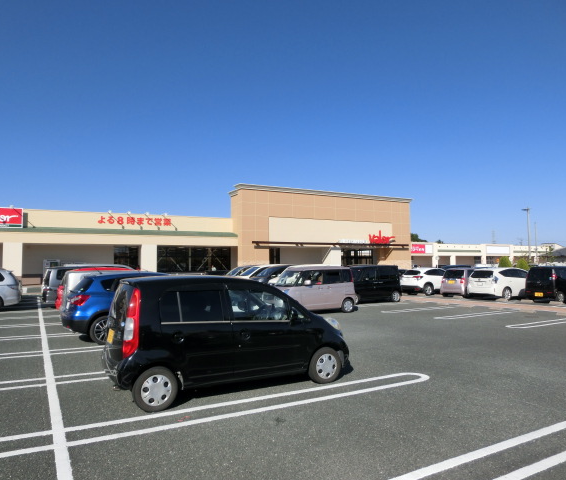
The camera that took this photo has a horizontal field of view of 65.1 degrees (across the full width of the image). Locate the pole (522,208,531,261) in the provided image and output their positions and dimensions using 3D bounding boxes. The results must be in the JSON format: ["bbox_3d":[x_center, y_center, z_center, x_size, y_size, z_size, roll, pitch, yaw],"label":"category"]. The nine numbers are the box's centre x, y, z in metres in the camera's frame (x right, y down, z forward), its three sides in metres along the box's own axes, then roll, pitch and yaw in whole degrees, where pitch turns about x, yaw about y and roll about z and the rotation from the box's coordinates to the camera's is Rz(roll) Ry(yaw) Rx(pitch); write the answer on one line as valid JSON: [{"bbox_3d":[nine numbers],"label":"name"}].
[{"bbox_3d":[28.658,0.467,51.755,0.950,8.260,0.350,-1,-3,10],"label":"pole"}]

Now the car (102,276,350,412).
[{"bbox_3d":[-0.736,1.312,6.584,3.395,1.610,1.475,2,-4,-29],"label":"car"}]

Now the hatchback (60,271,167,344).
[{"bbox_3d":[-3.248,1.622,11.287,4.300,1.580,1.765,2,-4,-29],"label":"hatchback"}]

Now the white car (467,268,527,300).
[{"bbox_3d":[11.577,2.210,22.780,4.615,1.575,1.775,2,-4,-29],"label":"white car"}]

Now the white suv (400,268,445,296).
[{"bbox_3d":[8.958,2.418,26.256,4.300,1.605,1.770,2,-4,-29],"label":"white suv"}]

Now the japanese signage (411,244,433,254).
[{"bbox_3d":[30.442,2.080,97.309,7.150,2.000,0.250,2,-4,-29],"label":"japanese signage"}]

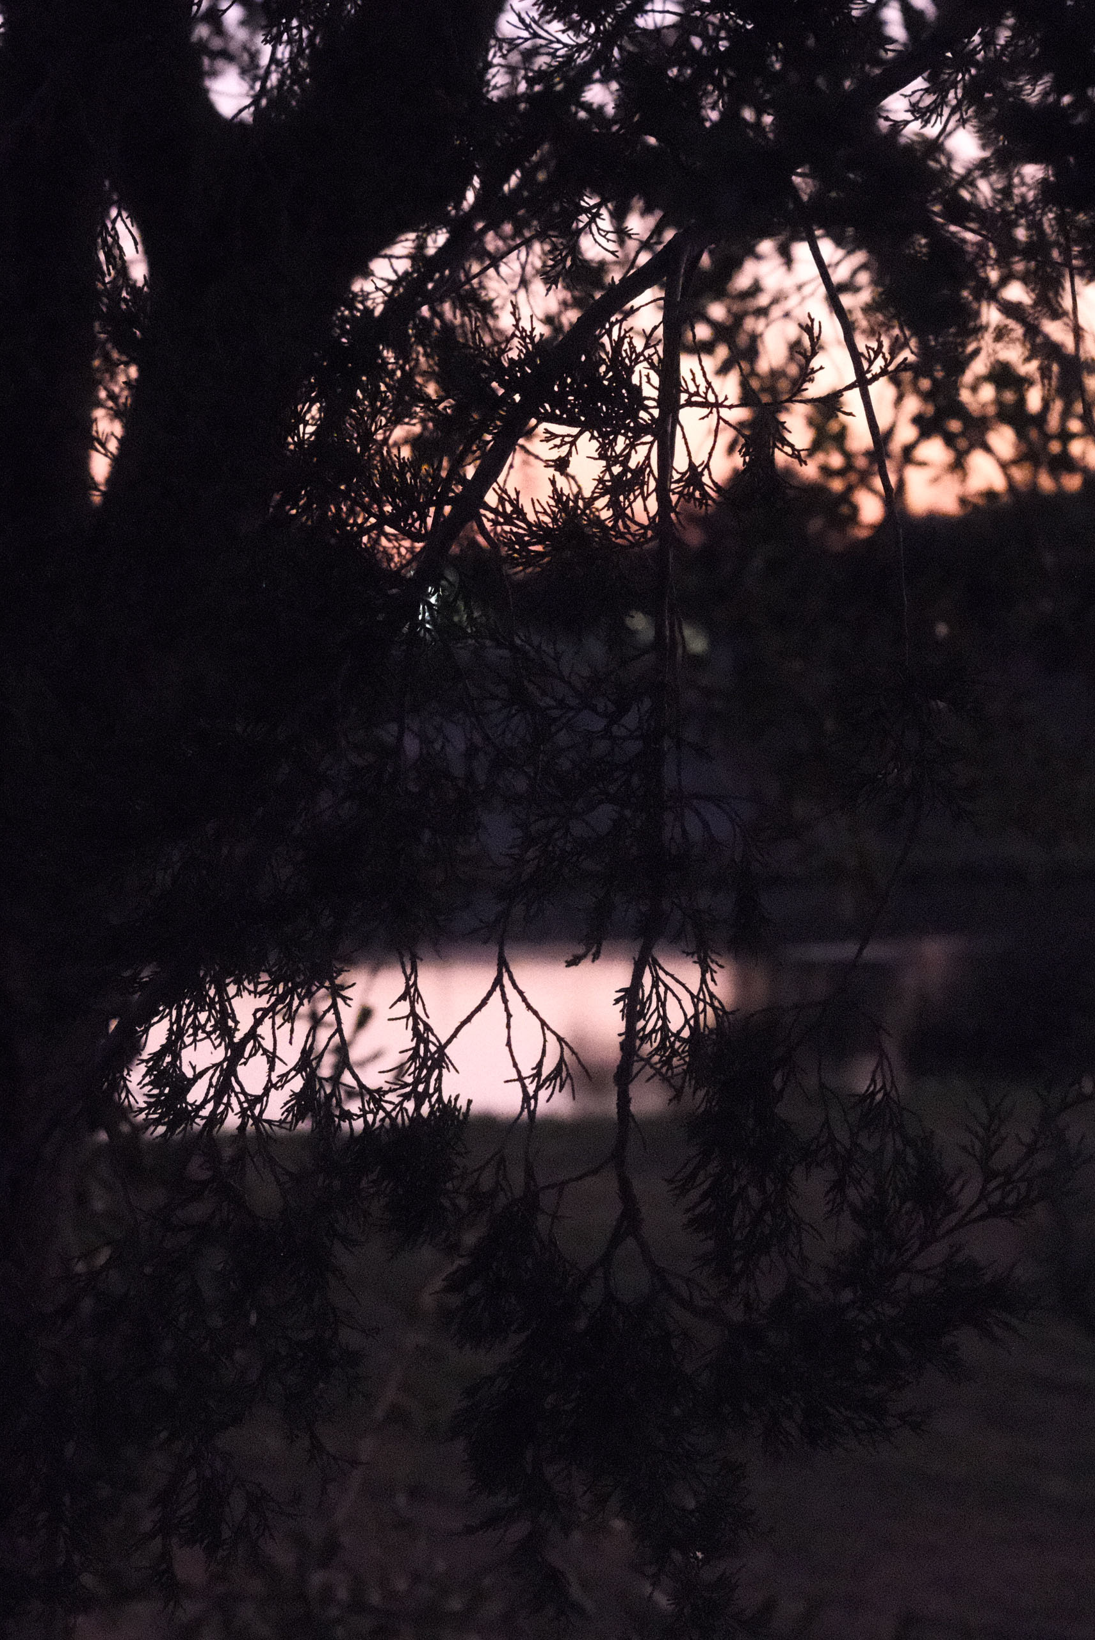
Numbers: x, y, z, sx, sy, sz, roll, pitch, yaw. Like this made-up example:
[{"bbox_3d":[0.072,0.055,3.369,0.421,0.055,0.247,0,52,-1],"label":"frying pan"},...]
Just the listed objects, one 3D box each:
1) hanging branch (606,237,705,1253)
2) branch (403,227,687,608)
[{"bbox_3d":[0.063,-0.041,3.100,0.045,0.630,0.045,3,1,0],"label":"hanging branch"},{"bbox_3d":[0.002,-0.247,3.100,0.030,0.275,0.030,38,0,0],"label":"branch"}]

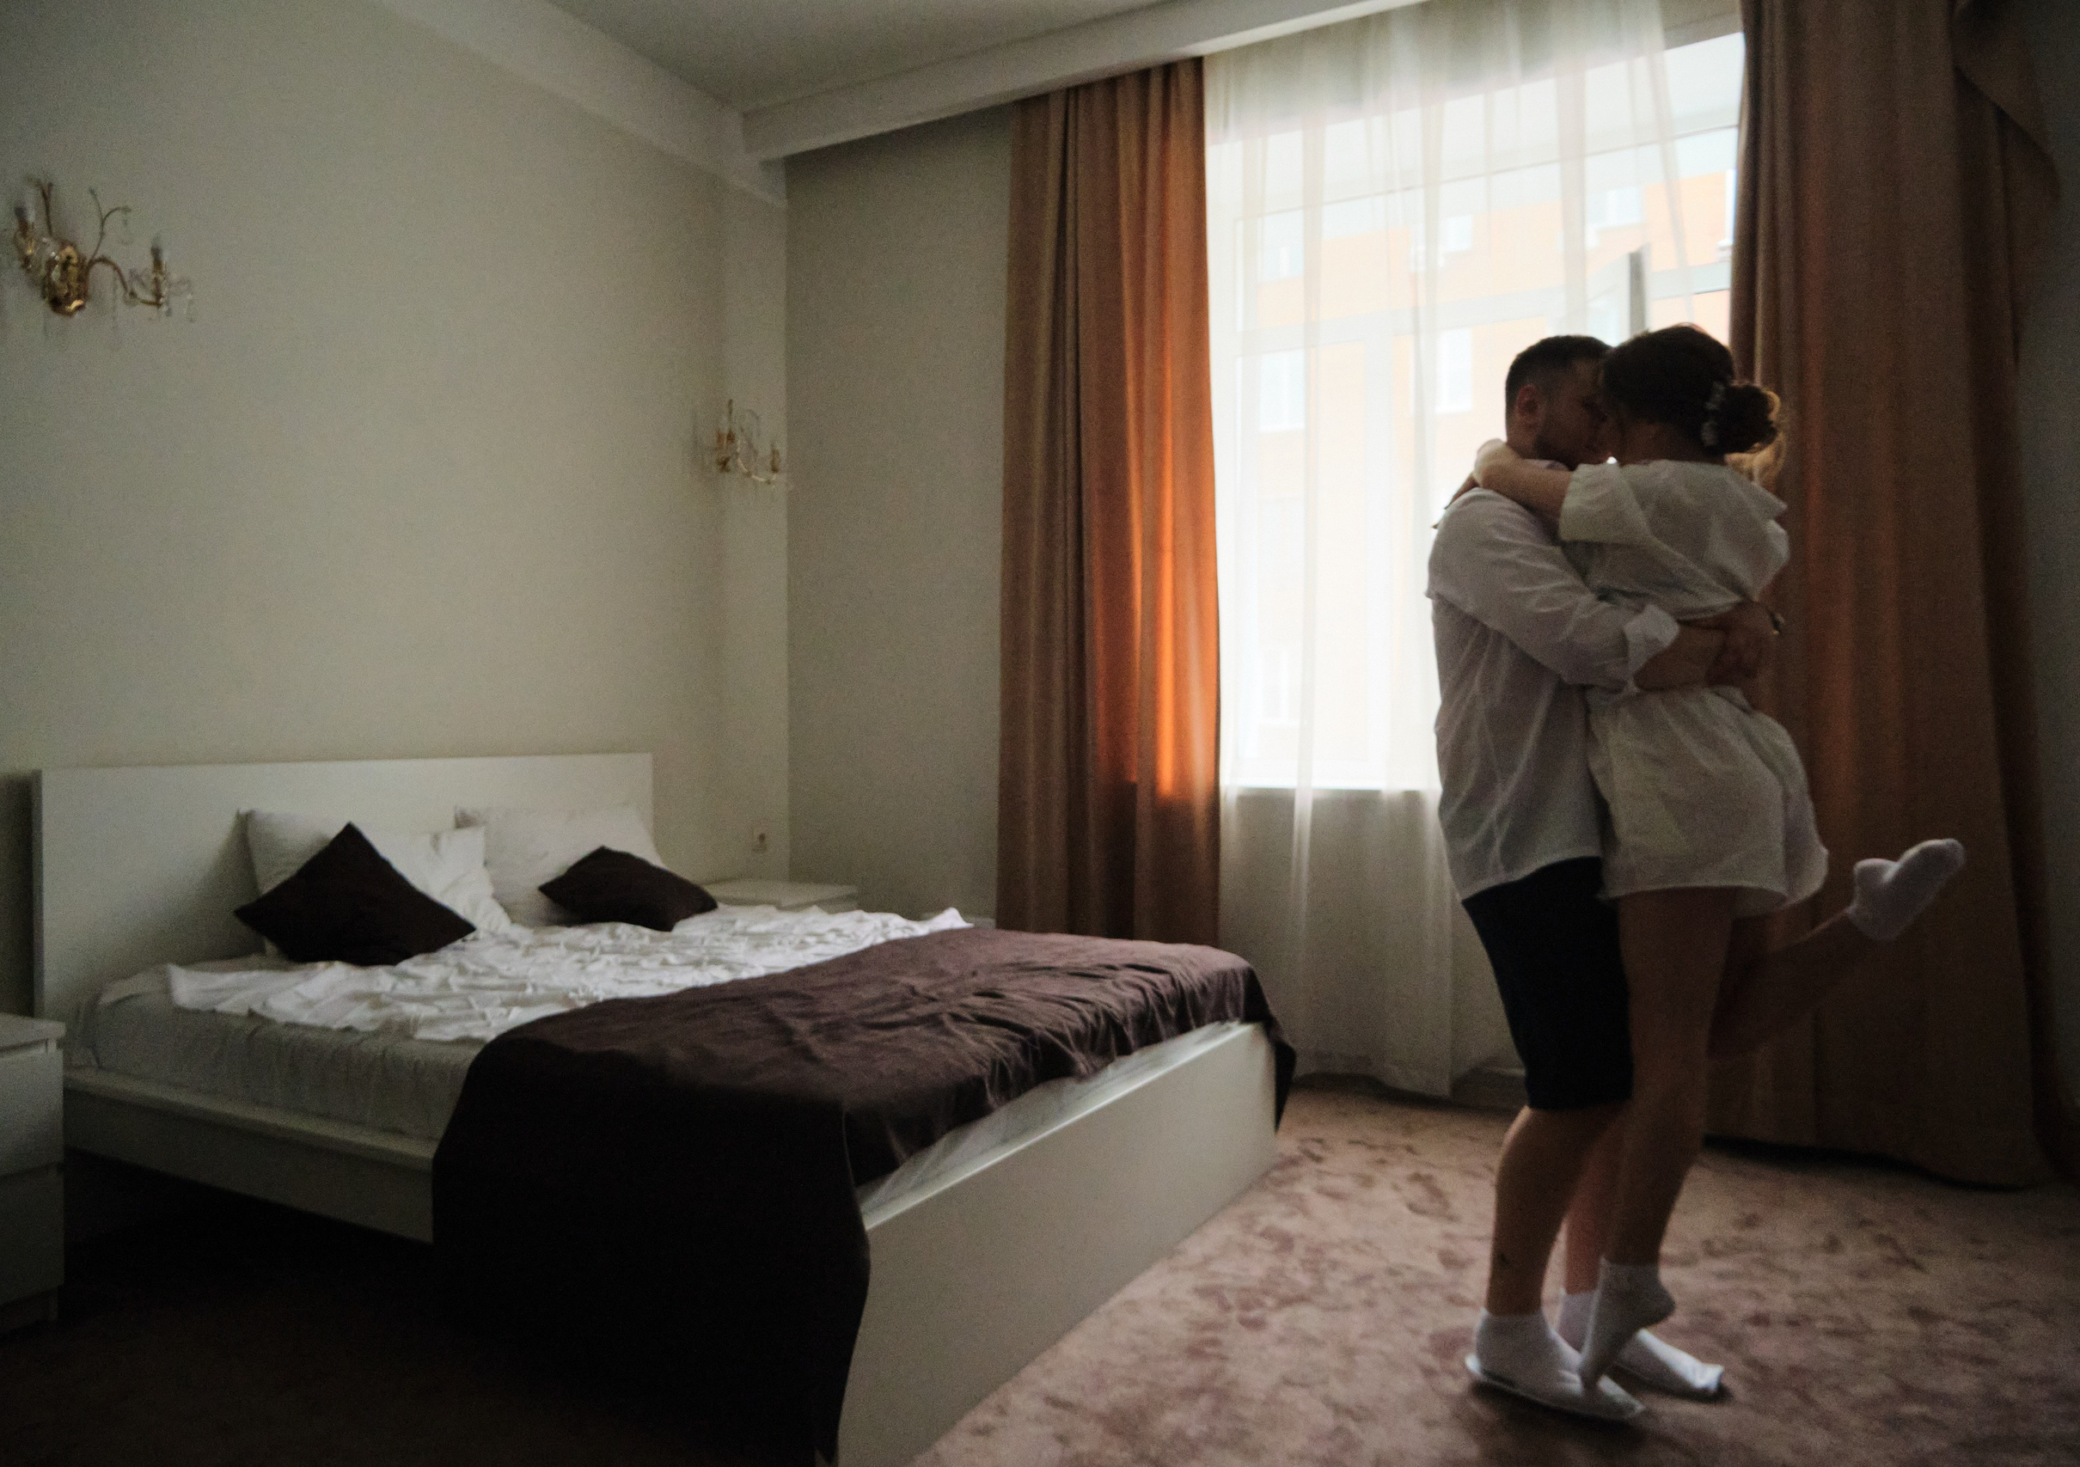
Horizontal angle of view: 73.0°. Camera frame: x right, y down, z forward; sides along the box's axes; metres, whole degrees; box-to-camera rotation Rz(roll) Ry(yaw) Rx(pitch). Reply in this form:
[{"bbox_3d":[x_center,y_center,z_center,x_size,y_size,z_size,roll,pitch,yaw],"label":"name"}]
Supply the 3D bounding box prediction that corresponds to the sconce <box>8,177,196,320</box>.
[{"bbox_3d":[-2.036,-1.022,3.032,0.180,0.270,0.330,0,0,29],"label":"sconce"}]

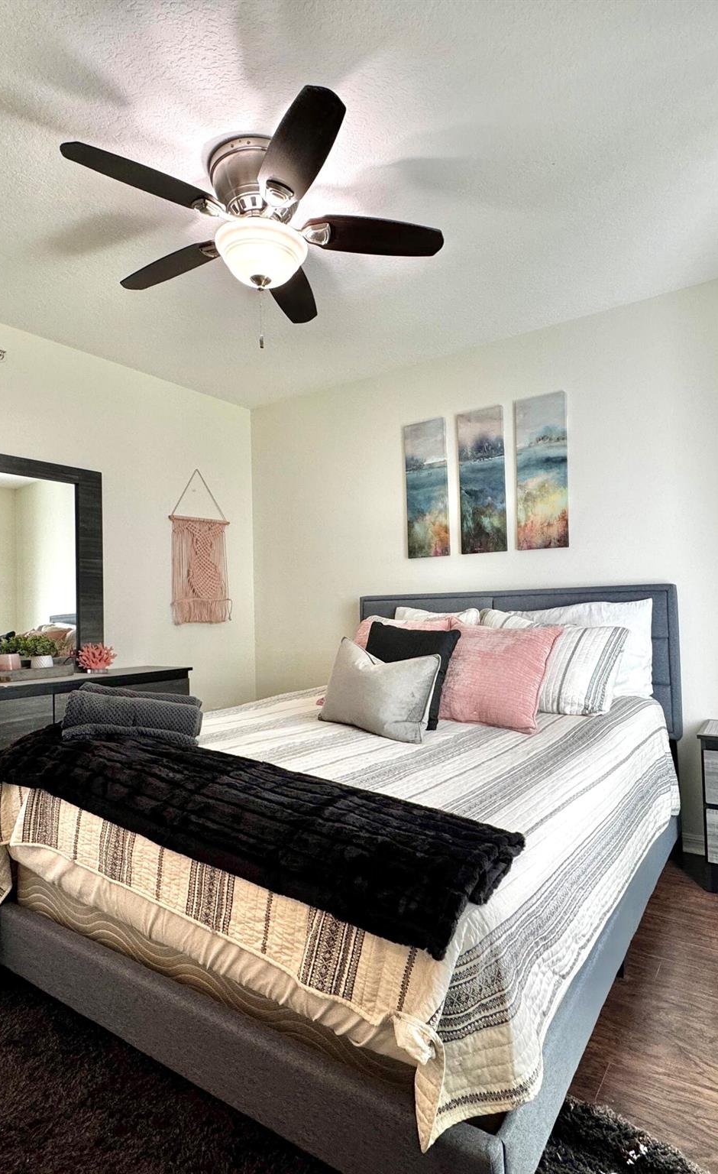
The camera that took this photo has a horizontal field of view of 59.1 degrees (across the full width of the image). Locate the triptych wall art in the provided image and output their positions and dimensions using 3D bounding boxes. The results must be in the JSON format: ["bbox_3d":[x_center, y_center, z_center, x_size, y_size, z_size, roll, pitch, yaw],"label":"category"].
[{"bbox_3d":[0.632,-0.549,3.291,0.905,0.755,0.030,-3,-2,35],"label":"triptych wall art"}]

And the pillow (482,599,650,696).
[{"bbox_3d":[0.900,0.281,2.846,0.760,0.460,0.180,-3,-17,35],"label":"pillow"}]

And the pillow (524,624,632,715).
[{"bbox_3d":[0.819,0.320,2.649,0.620,0.430,0.170,-3,-27,35],"label":"pillow"}]

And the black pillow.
[{"bbox_3d":[0.176,0.332,2.418,0.410,0.410,0.140,-3,-32,35],"label":"black pillow"}]

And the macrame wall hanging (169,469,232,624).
[{"bbox_3d":[-0.940,-0.242,3.818,0.030,0.935,0.460,-3,-2,35],"label":"macrame wall hanging"}]

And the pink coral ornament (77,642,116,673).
[{"bbox_3d":[-1.282,0.353,3.109,0.120,0.150,0.190,-3,-2,35],"label":"pink coral ornament"}]

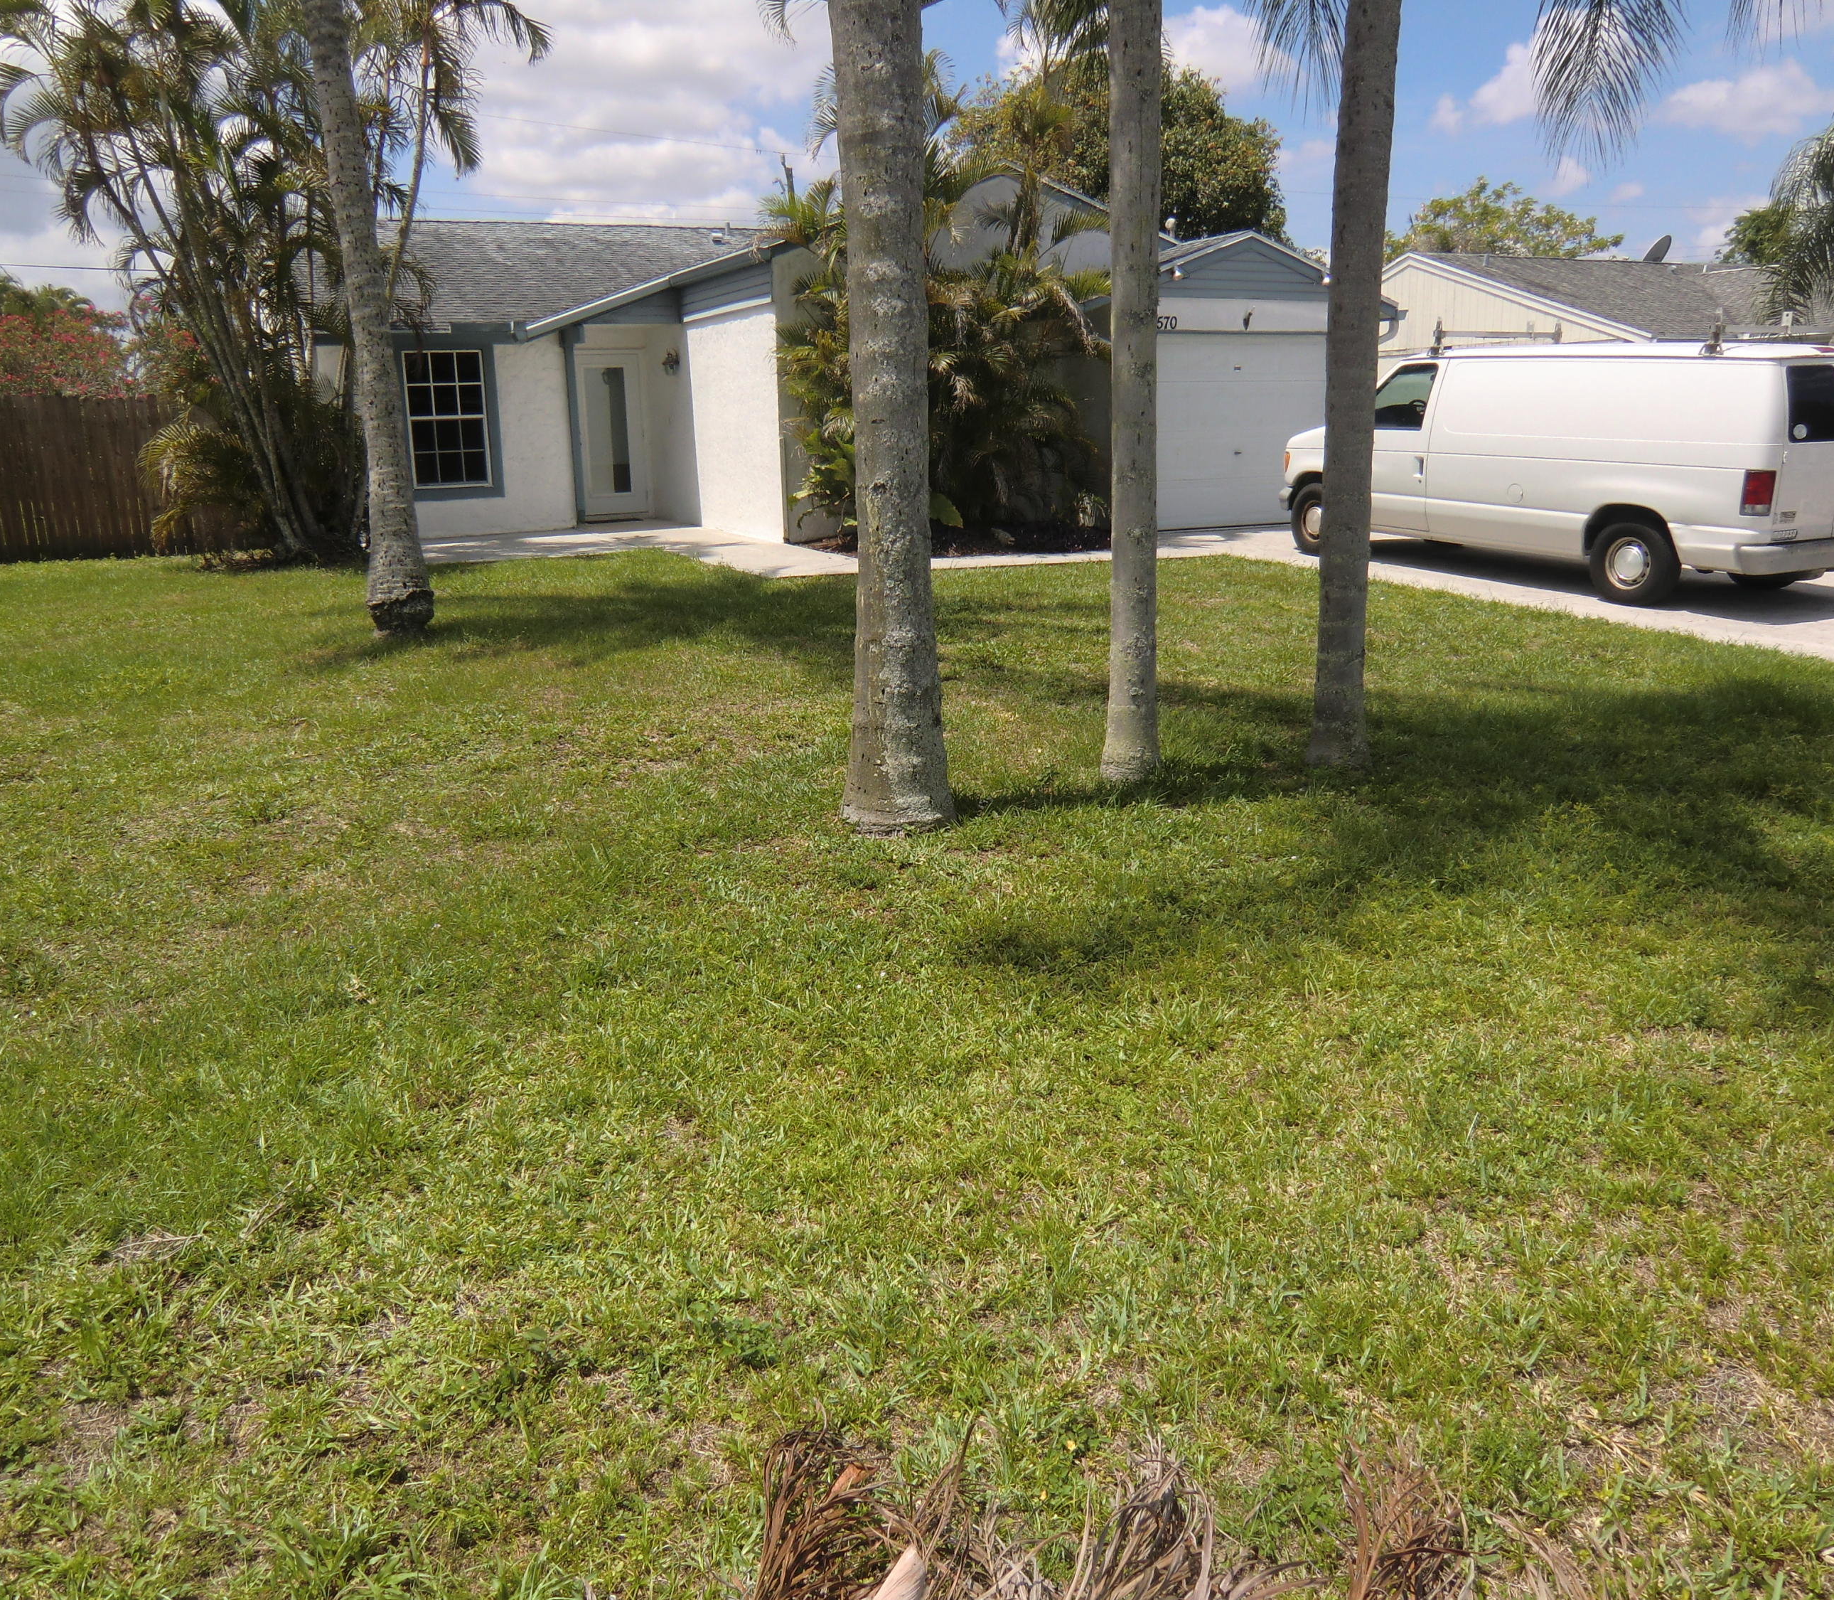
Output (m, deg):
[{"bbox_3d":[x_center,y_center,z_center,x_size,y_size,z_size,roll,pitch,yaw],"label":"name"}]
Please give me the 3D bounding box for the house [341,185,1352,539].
[{"bbox_3d":[-2.203,-6.056,19.888,12.400,4.100,11.200,-10,19,-29],"label":"house"}]

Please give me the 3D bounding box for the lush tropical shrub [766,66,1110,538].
[{"bbox_3d":[0.360,-5.115,15.747,3.600,4.700,2.700,-10,19,-29],"label":"lush tropical shrub"}]

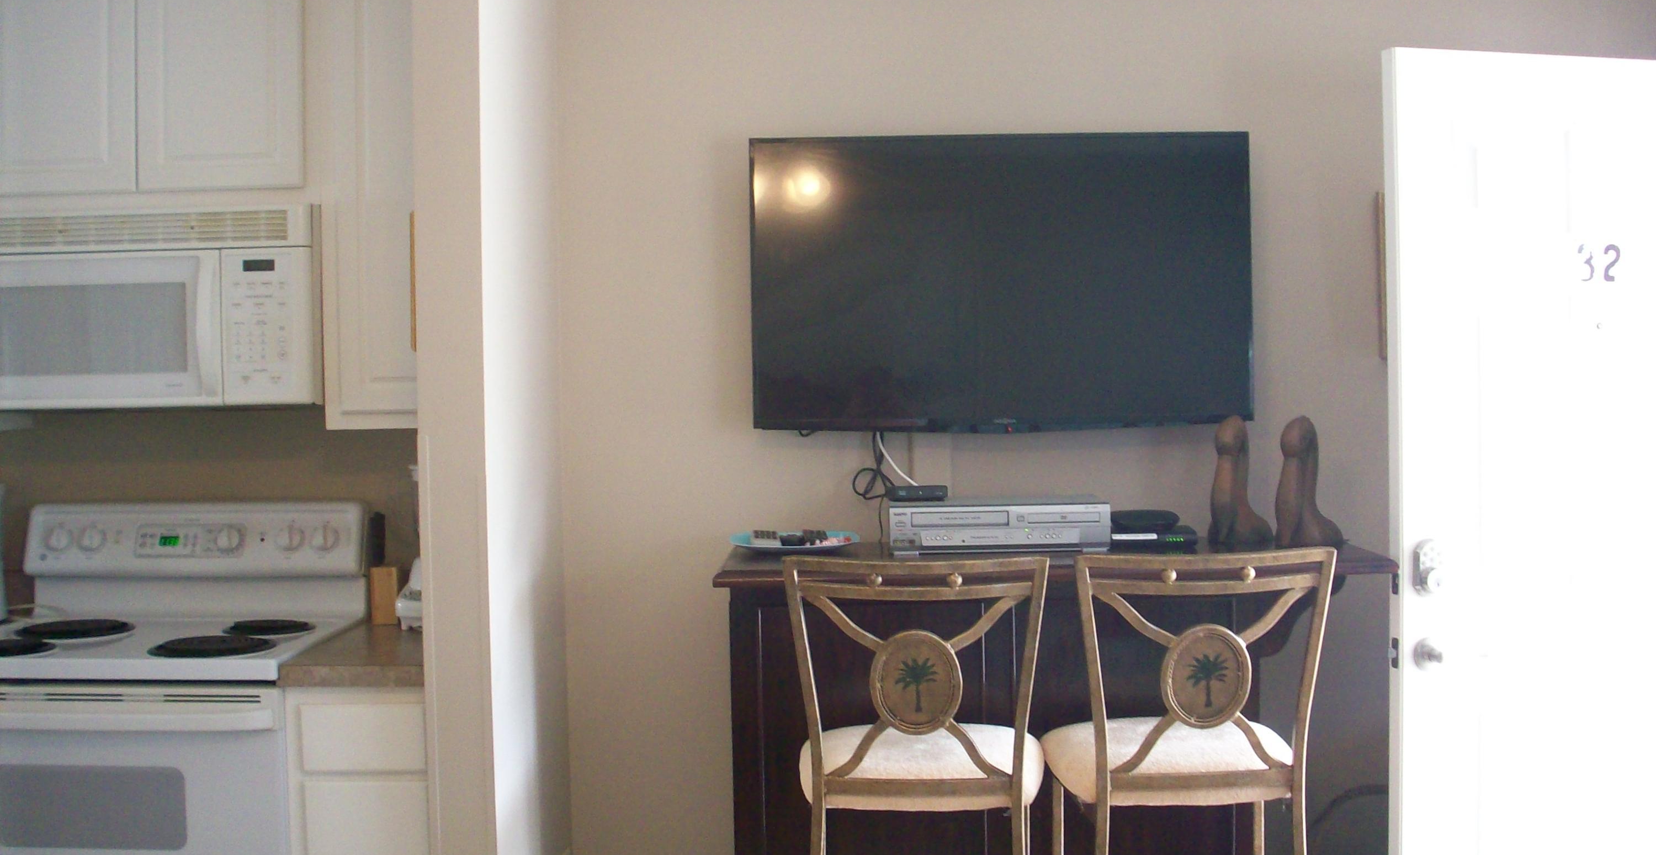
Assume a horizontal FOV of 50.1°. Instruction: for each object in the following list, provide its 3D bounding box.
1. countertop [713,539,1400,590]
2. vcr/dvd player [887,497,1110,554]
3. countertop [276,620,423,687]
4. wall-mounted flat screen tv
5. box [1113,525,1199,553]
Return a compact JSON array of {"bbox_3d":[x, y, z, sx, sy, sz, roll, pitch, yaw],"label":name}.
[{"bbox_3d":[0.428,0.266,3.525,1.252,0.034,0.575,-1,1,1],"label":"countertop"},{"bbox_3d":[0.344,0.199,3.604,0.435,0.100,0.240,-1,1,1],"label":"vcr/dvd player"},{"bbox_3d":[-0.815,0.429,3.419,0.285,0.038,0.650,-1,1,1],"label":"countertop"},{"bbox_3d":[0.368,-0.307,3.754,1.057,0.620,0.065,-1,1,1],"label":"wall-mounted flat screen tv"},{"bbox_3d":[0.660,0.220,3.661,0.189,0.043,0.140,-1,1,1],"label":"box"}]

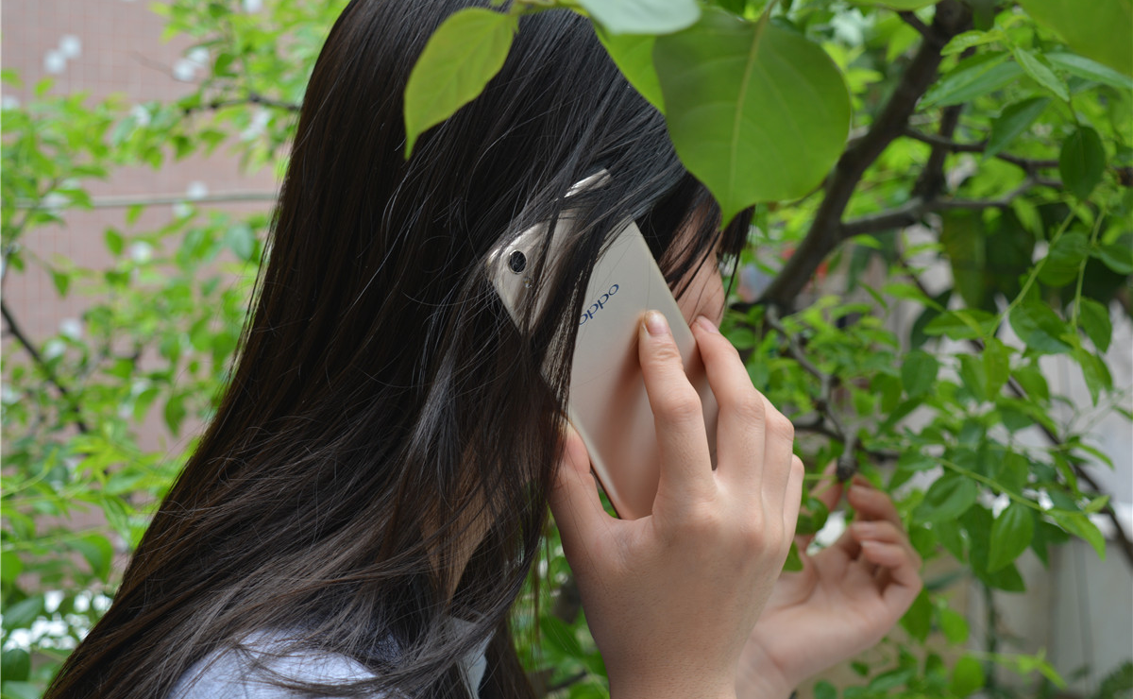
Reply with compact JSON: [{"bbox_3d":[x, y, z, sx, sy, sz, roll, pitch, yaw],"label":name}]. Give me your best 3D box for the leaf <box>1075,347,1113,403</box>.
[{"bbox_3d":[0.308,0.015,1.160,0.017,0.034,0.015,-17,0,8],"label":"leaf"}]

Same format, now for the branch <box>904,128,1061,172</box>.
[{"bbox_3d":[0.273,-0.131,1.300,0.104,0.014,0.030,12,0,0],"label":"branch"}]

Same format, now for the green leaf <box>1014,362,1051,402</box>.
[{"bbox_3d":[0.275,0.019,1.170,0.017,0.027,0.015,-40,0,-14],"label":"green leaf"}]

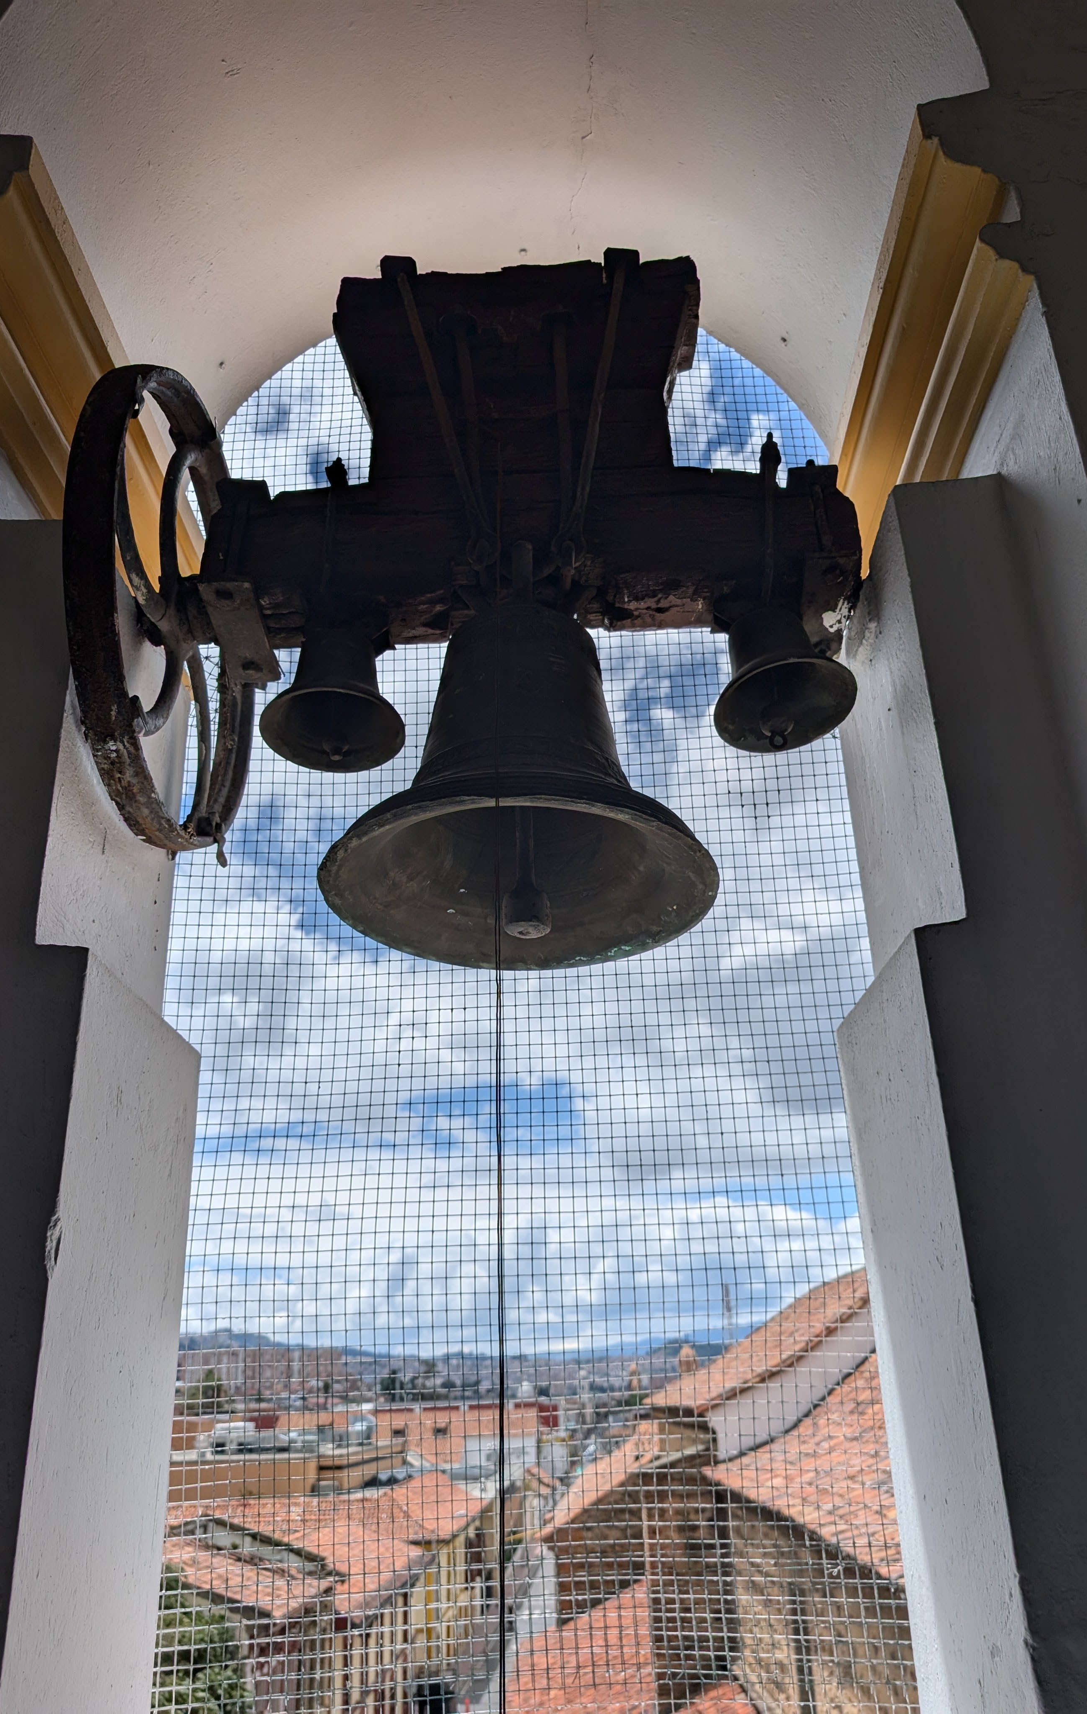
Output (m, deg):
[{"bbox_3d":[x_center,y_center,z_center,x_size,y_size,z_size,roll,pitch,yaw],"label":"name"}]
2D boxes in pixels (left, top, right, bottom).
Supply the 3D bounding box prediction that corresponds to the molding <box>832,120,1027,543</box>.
[{"bbox_3d":[0.611,-0.691,2.066,0.107,0.336,1.024,-3,-23,2],"label":"molding"}]

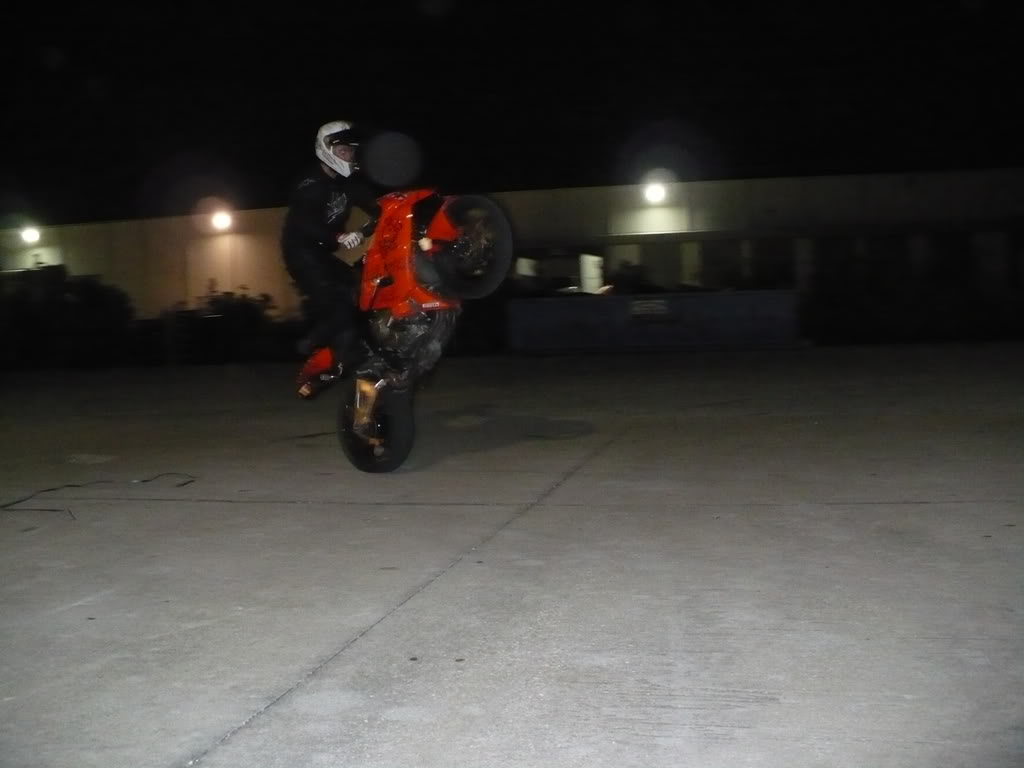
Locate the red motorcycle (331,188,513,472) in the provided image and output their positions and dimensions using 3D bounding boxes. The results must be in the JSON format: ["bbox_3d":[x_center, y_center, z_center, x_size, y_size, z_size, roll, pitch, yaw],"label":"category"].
[{"bbox_3d":[-0.709,-0.416,6.746,0.700,2.020,1.130,-7,45,-49],"label":"red motorcycle"}]

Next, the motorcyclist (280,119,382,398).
[{"bbox_3d":[-1.058,-0.824,7.016,0.800,1.710,0.600,0,3,42],"label":"motorcyclist"}]

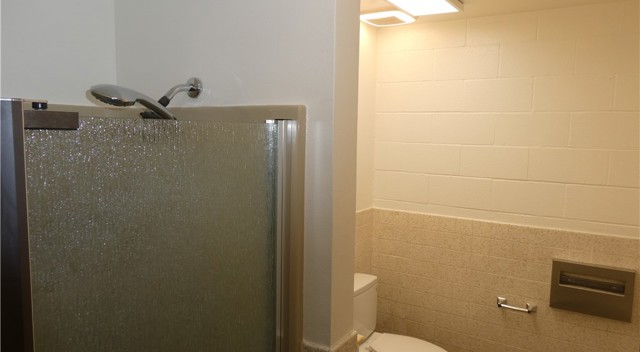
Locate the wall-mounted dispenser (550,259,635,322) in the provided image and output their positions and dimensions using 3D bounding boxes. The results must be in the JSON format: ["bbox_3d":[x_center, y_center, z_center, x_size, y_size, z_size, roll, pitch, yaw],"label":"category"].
[{"bbox_3d":[1.530,0.638,2.506,0.402,0.283,0.055,5,7,33],"label":"wall-mounted dispenser"}]

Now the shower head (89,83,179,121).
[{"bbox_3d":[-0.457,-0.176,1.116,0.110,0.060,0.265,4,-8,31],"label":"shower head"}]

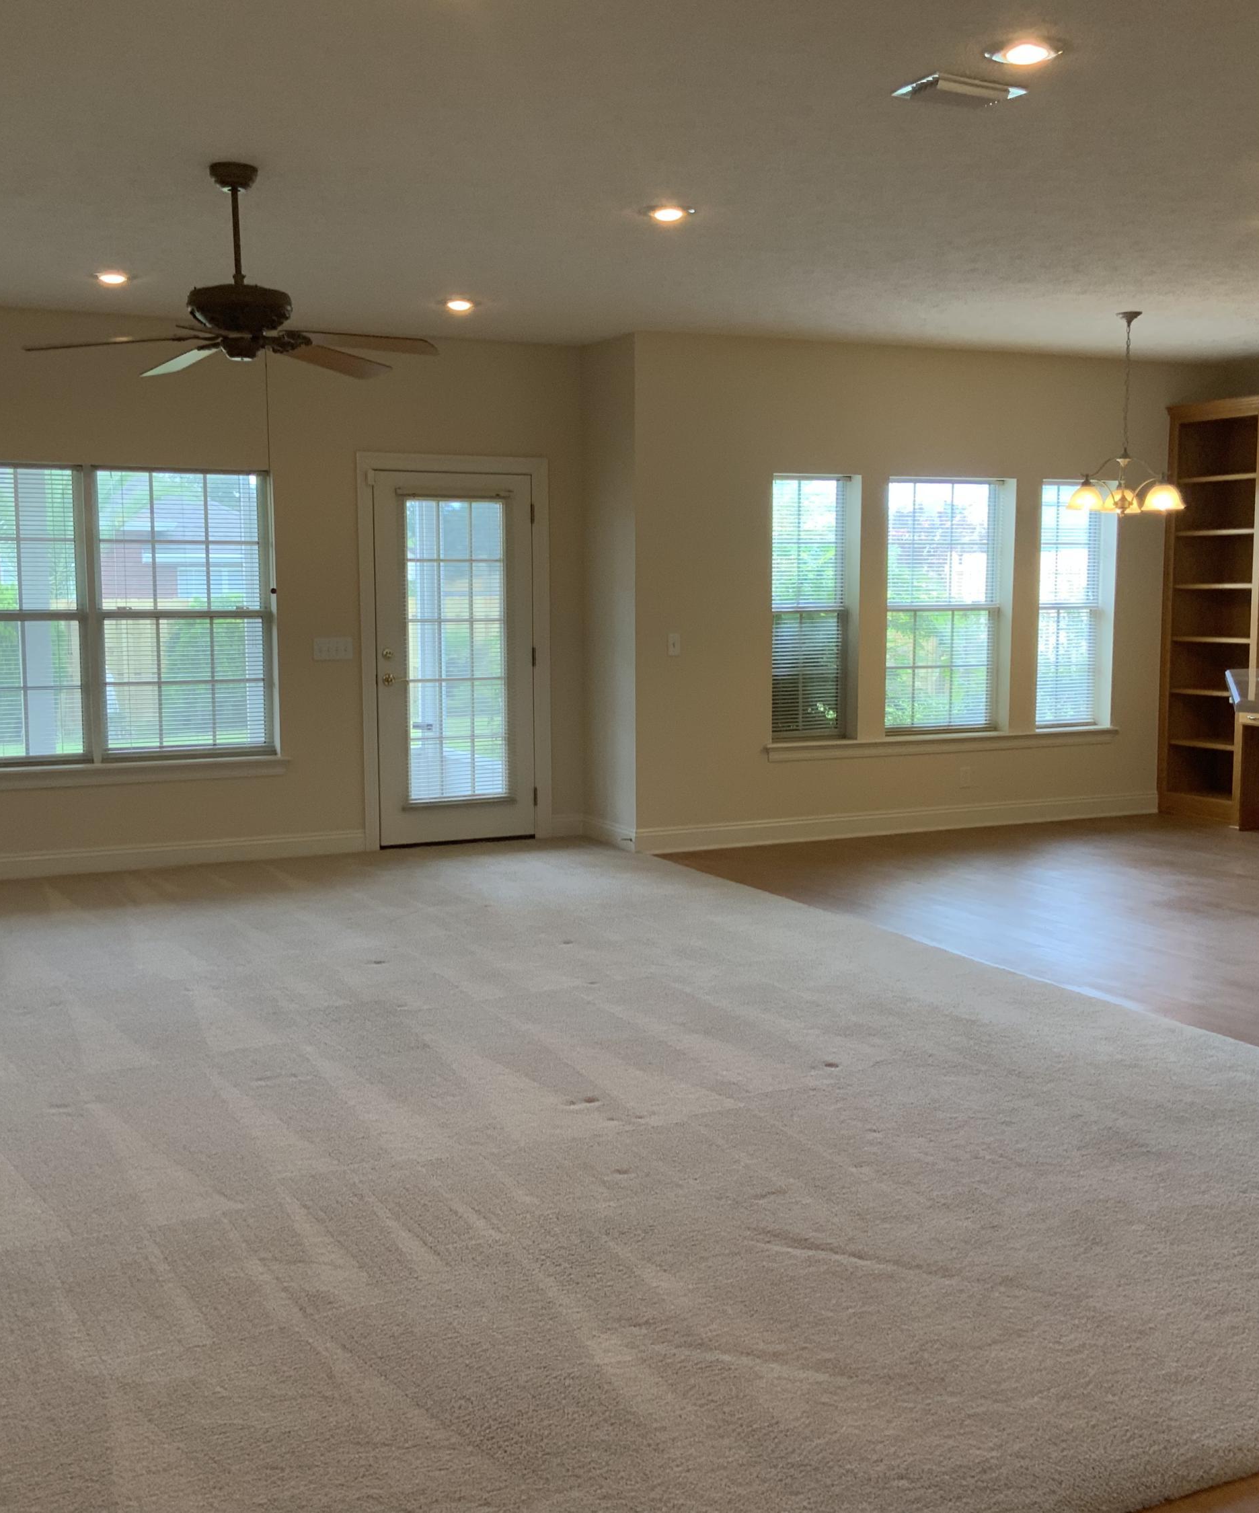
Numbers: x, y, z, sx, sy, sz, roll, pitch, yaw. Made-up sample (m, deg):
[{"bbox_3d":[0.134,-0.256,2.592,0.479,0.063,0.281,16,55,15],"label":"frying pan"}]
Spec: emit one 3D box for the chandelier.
[{"bbox_3d":[2.444,-1.683,8.339,0.600,0.970,0.600,-3,7,-26],"label":"chandelier"}]

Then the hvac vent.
[{"bbox_3d":[0.875,-1.738,4.447,0.310,0.025,0.205,-3,7,-26],"label":"hvac vent"}]

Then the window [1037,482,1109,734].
[{"bbox_3d":[2.659,-0.910,10.257,0.560,1.480,0.100,-3,7,-26],"label":"window"}]

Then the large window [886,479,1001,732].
[{"bbox_3d":[1.826,-0.866,9.858,0.860,1.480,0.100,-3,7,-26],"label":"large window"}]

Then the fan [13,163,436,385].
[{"bbox_3d":[-1.215,-1.537,5.264,1.310,0.600,1.310,-3,7,-26],"label":"fan"}]

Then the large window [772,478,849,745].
[{"bbox_3d":[1.006,-0.822,9.465,0.550,1.480,0.100,-3,7,-26],"label":"large window"}]

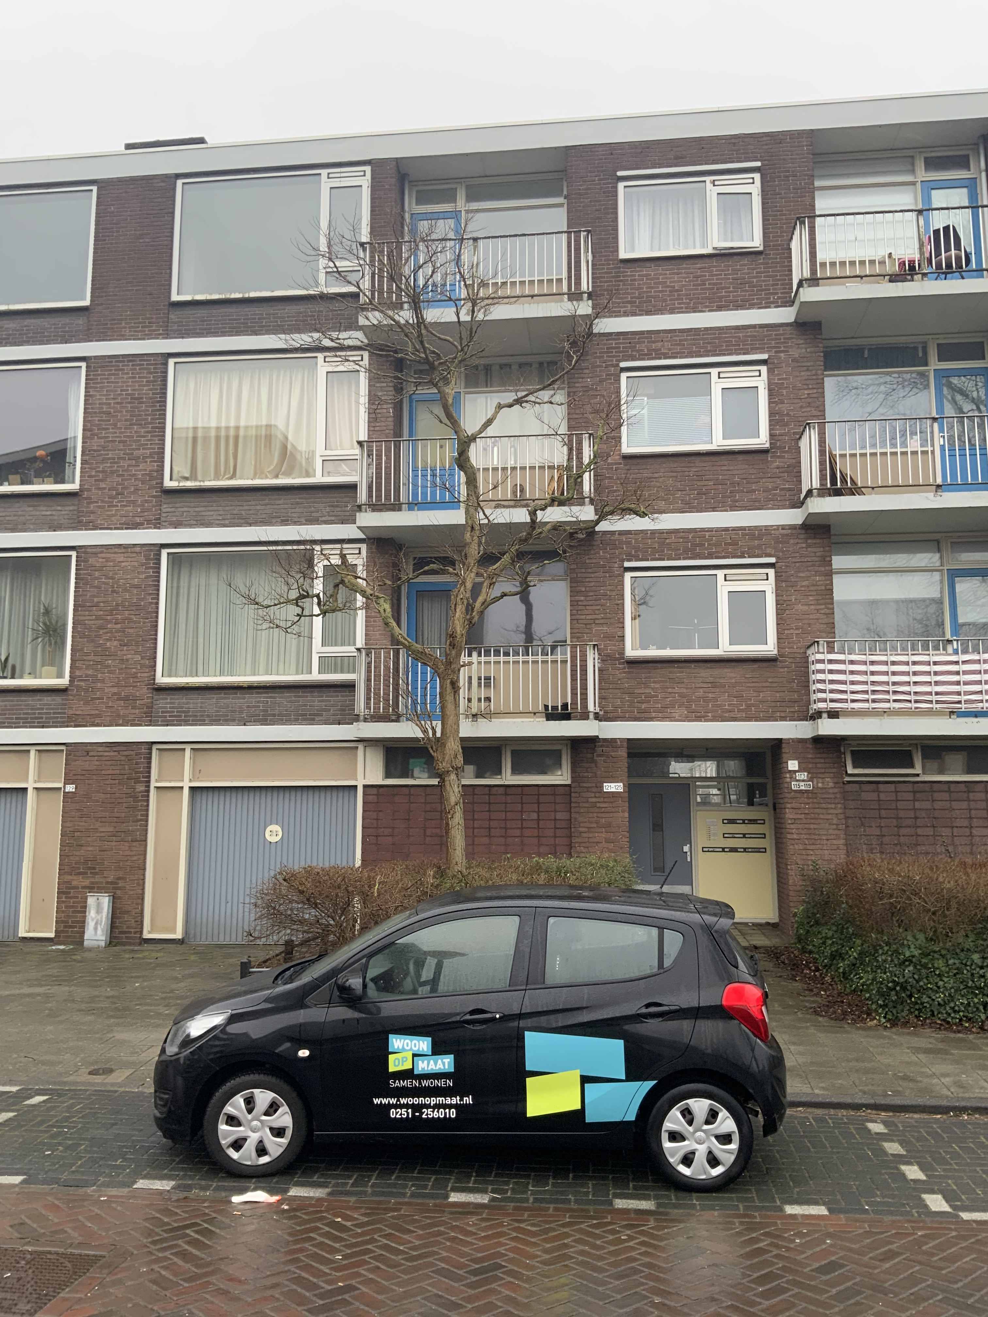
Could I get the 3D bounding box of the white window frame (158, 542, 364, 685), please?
[{"bbox_3d":[-3.222,-0.606,15.246,2.917,1.889,0.120,-1,-8,6],"label":"white window frame"}]

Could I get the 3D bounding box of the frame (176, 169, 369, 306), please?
[{"bbox_3d":[-3.223,-6.152,16.018,2.917,1.889,0.120,-1,-8,6],"label":"frame"}]

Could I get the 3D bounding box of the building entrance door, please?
[{"bbox_3d":[2.340,2.706,15.479,0.900,1.924,0.080,-1,-8,7],"label":"building entrance door"}]

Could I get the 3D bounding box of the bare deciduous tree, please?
[{"bbox_3d":[-0.575,-0.814,11.763,4.395,8.457,3.700,-1,-8,6],"label":"bare deciduous tree"}]

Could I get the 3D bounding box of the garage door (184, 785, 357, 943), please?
[{"bbox_3d":[-2.964,2.762,14.788,2.318,2.080,0.100,-1,-8,6],"label":"garage door"}]

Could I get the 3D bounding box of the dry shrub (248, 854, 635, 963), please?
[{"bbox_3d":[-0.524,2.820,11.861,4.054,1.255,1.500,-1,-8,6],"label":"dry shrub"}]

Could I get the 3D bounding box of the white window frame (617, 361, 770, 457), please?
[{"bbox_3d":[2.723,-3.376,14.949,1.953,1.175,0.120,-1,-8,6],"label":"white window frame"}]

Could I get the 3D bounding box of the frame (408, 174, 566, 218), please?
[{"bbox_3d":[-0.100,-6.908,16.428,2.359,0.525,0.120,-1,-8,6],"label":"frame"}]

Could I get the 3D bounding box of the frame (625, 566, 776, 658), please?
[{"bbox_3d":[2.765,-0.595,14.794,1.987,1.210,0.120,-1,-8,7],"label":"frame"}]

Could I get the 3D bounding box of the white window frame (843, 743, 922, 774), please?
[{"bbox_3d":[5.023,1.297,14.260,0.942,0.429,0.120,-1,-8,7],"label":"white window frame"}]

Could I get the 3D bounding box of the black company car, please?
[{"bbox_3d":[-0.116,2.183,6.746,3.675,1.490,1.660,-1,-8,5],"label":"black company car"}]

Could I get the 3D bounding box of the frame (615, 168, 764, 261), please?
[{"bbox_3d":[2.775,-6.237,15.611,1.987,1.224,0.120,-1,-8,7],"label":"frame"}]

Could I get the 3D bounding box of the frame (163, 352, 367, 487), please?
[{"bbox_3d":[-3.295,-3.430,15.951,3.008,2.010,0.120,-1,-8,7],"label":"frame"}]

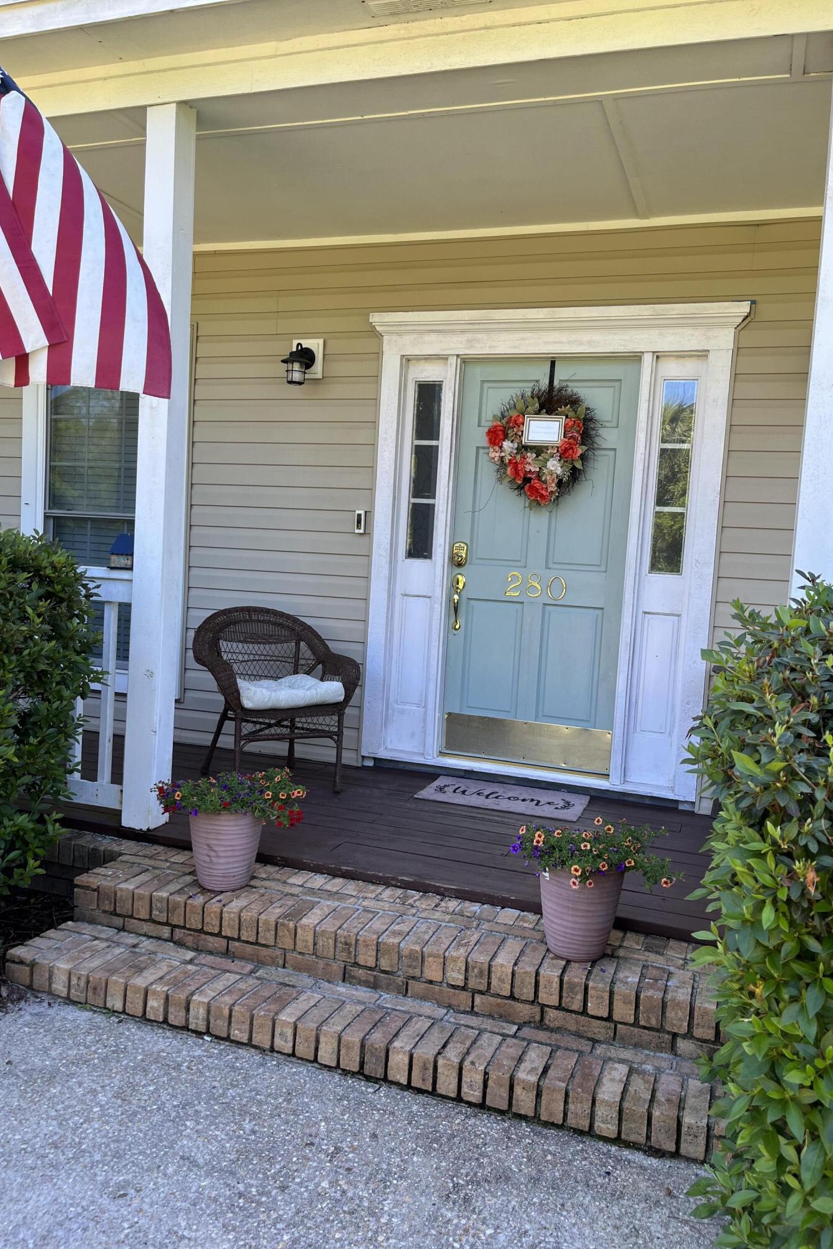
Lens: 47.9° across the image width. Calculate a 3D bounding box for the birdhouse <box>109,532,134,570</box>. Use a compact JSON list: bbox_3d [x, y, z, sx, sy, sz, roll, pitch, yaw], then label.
[{"bbox_3d":[-1.144,-0.289,3.751,0.124,0.144,0.114,5,5,19],"label":"birdhouse"}]

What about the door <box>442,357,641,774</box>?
[{"bbox_3d":[0.604,-0.296,4.681,0.891,2.020,0.050,5,5,19],"label":"door"}]

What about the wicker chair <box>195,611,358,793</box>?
[{"bbox_3d":[-0.702,0.351,4.547,0.653,0.832,0.634,1,5,-31],"label":"wicker chair"}]

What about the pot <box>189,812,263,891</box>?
[{"bbox_3d":[-0.671,0.767,3.312,0.277,0.287,0.277,3,5,0],"label":"pot"}]

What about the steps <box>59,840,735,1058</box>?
[{"bbox_3d":[-0.064,1.045,3.118,2.257,0.163,0.451,5,5,19],"label":"steps"}]

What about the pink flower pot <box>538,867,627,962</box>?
[{"bbox_3d":[0.504,0.867,2.905,0.277,0.292,0.277,3,5,0],"label":"pink flower pot"}]

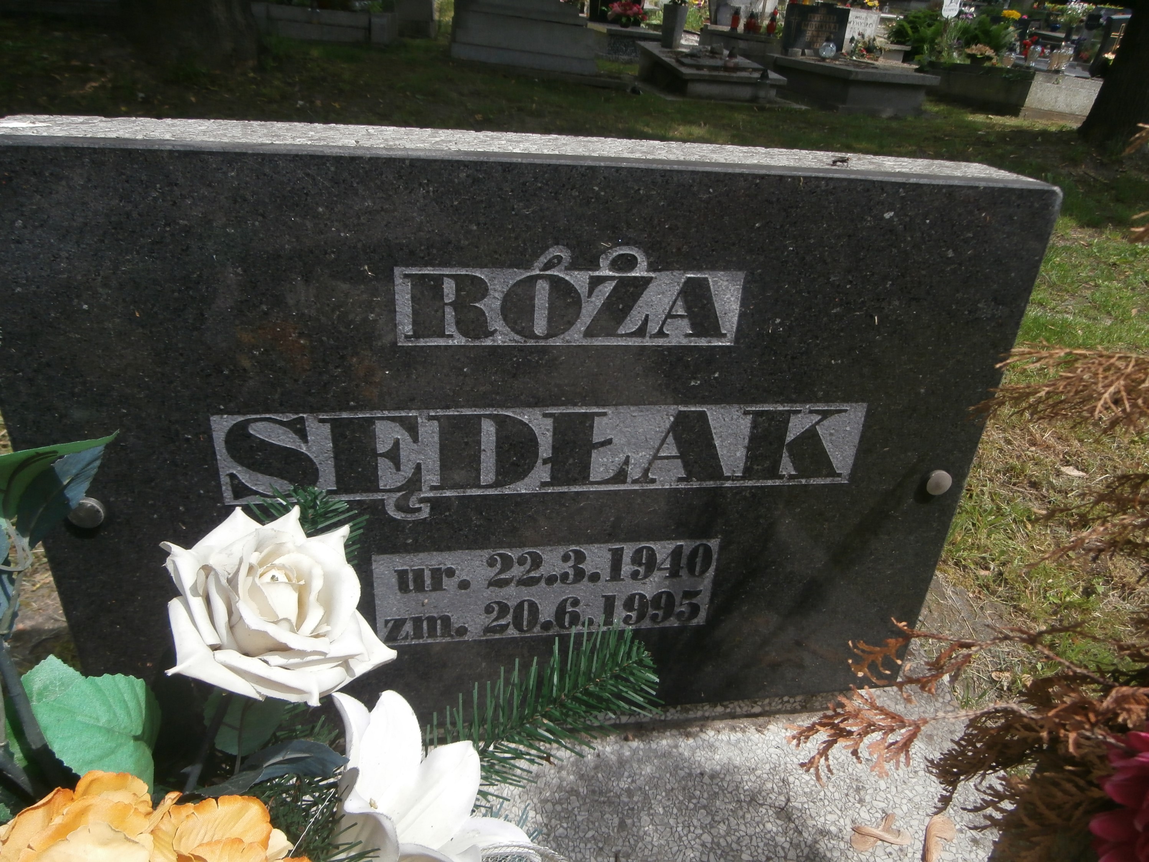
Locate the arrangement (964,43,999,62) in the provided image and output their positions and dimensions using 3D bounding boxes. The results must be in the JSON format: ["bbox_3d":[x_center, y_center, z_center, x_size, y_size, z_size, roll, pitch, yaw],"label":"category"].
[{"bbox_3d":[3.438,-3.191,6.750,0.285,0.185,0.270,13,33,13],"label":"arrangement"}]

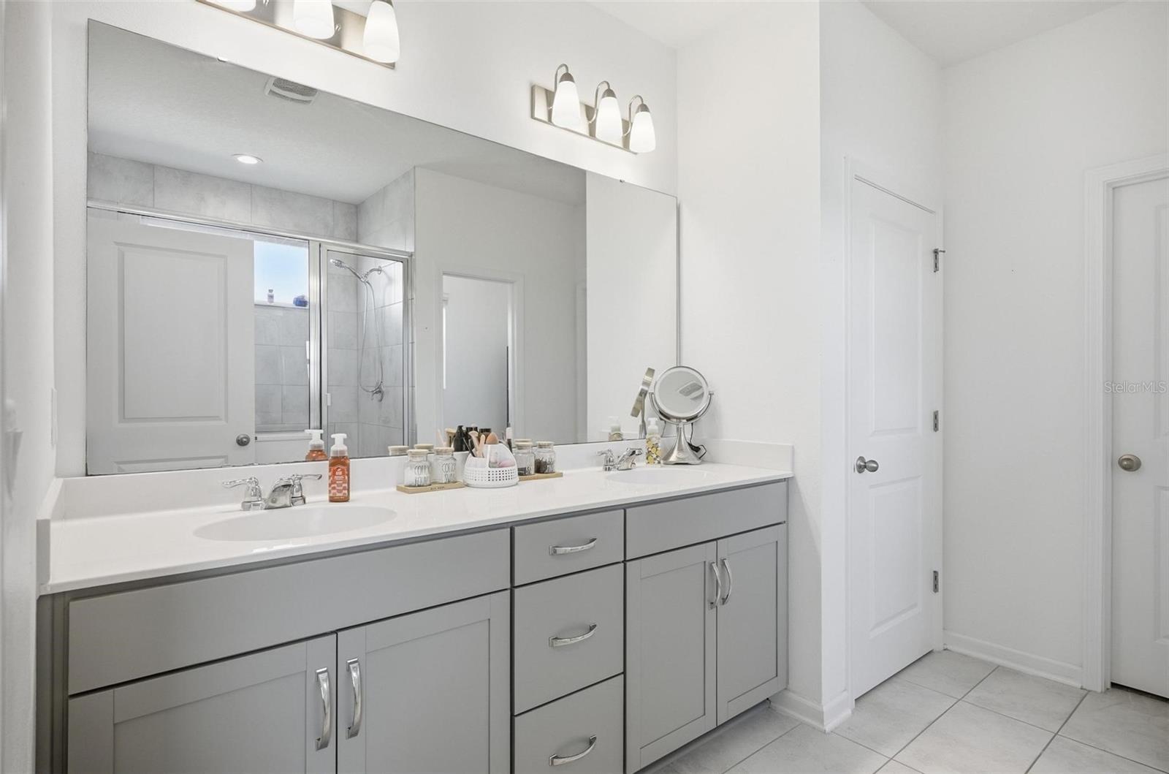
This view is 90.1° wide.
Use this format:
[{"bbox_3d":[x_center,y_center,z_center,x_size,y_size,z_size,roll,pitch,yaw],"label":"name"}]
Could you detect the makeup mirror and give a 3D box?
[{"bbox_3d":[0.418,0.117,2.507,0.262,0.415,0.175,0,-1,10],"label":"makeup mirror"}]

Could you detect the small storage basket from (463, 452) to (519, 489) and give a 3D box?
[{"bbox_3d":[-0.305,0.262,1.922,0.182,0.118,0.178,0,0,0],"label":"small storage basket"}]

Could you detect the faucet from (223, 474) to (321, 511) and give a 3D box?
[{"bbox_3d":[-0.783,0.273,1.496,0.232,0.080,0.138,0,-1,-38],"label":"faucet"}]

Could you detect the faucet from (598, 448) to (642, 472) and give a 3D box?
[{"bbox_3d":[0.166,0.282,2.244,0.232,0.080,0.138,0,-1,-38],"label":"faucet"}]

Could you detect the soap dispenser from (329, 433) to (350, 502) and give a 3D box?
[{"bbox_3d":[-0.679,0.223,1.615,0.055,0.184,0.058,0,-1,-23],"label":"soap dispenser"}]

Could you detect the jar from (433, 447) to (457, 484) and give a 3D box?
[{"bbox_3d":[-0.451,0.255,1.883,0.077,0.108,0.077,0,0,0],"label":"jar"}]

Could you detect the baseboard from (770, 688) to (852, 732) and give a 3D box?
[{"bbox_3d":[0.869,1.191,2.230,0.196,0.084,0.226,0,0,-38],"label":"baseboard"}]

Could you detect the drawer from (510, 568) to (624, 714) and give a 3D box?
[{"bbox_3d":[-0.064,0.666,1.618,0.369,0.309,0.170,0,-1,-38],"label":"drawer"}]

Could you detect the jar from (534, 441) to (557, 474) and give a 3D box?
[{"bbox_3d":[-0.142,0.256,2.113,0.077,0.108,0.077,0,0,0],"label":"jar"}]

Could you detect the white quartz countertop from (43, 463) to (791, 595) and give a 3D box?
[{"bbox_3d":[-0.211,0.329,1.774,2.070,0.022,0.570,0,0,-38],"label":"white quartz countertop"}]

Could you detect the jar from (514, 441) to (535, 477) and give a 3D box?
[{"bbox_3d":[-0.215,0.256,2.059,0.079,0.108,0.079,0,0,0],"label":"jar"}]

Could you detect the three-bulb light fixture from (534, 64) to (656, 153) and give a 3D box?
[{"bbox_3d":[0.068,-1.063,2.253,0.530,0.235,0.182,0,0,-38],"label":"three-bulb light fixture"}]

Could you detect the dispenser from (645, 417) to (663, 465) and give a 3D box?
[{"bbox_3d":[0.289,0.227,2.426,0.060,0.194,0.060,0,-1,7],"label":"dispenser"}]

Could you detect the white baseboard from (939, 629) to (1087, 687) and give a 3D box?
[{"bbox_3d":[1.869,1.194,2.574,0.015,0.082,0.511,0,-1,-38],"label":"white baseboard"}]

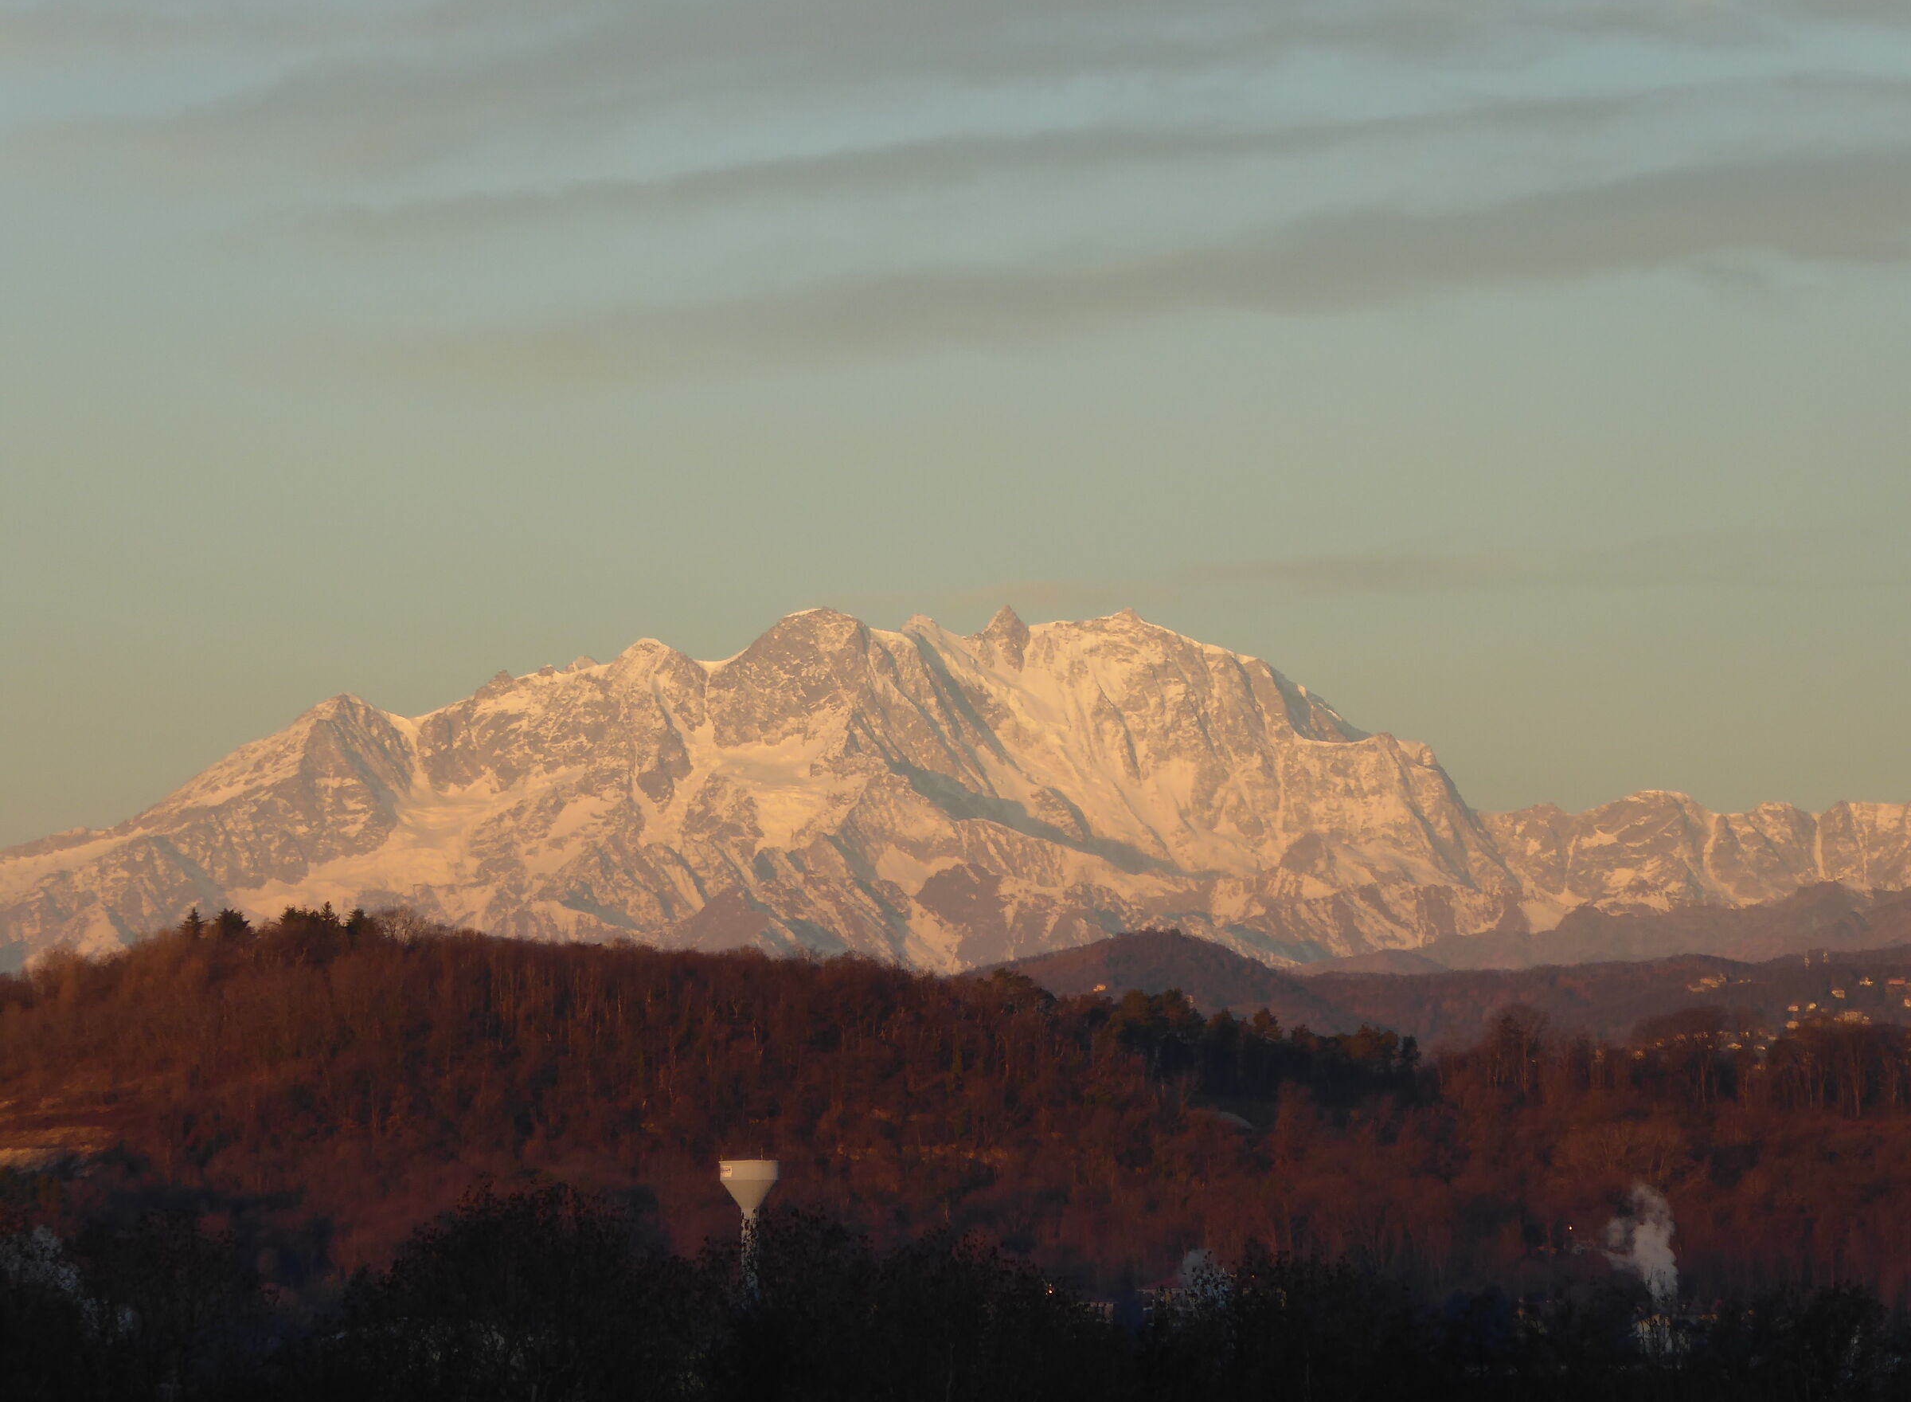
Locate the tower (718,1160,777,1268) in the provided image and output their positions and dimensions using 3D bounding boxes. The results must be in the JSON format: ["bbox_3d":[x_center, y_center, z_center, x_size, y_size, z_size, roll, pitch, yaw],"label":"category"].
[{"bbox_3d":[-33.028,90.284,2600.000,9.399,33.961,9.399,0,-2,0],"label":"tower"}]

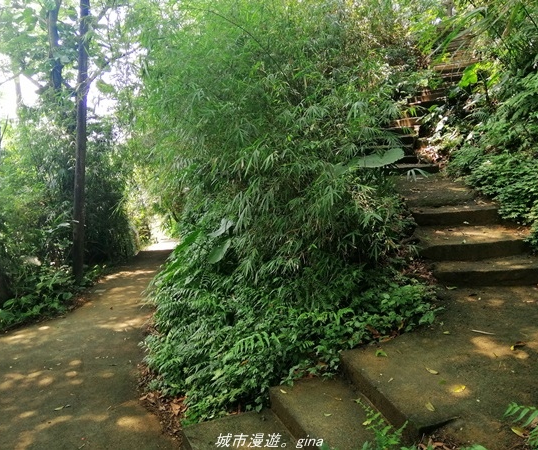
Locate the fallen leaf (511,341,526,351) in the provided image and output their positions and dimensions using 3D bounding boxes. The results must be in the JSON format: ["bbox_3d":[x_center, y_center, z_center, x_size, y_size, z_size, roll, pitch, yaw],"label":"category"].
[{"bbox_3d":[1.910,0.922,3.450,0.090,0.040,0.065,0,3,0],"label":"fallen leaf"}]

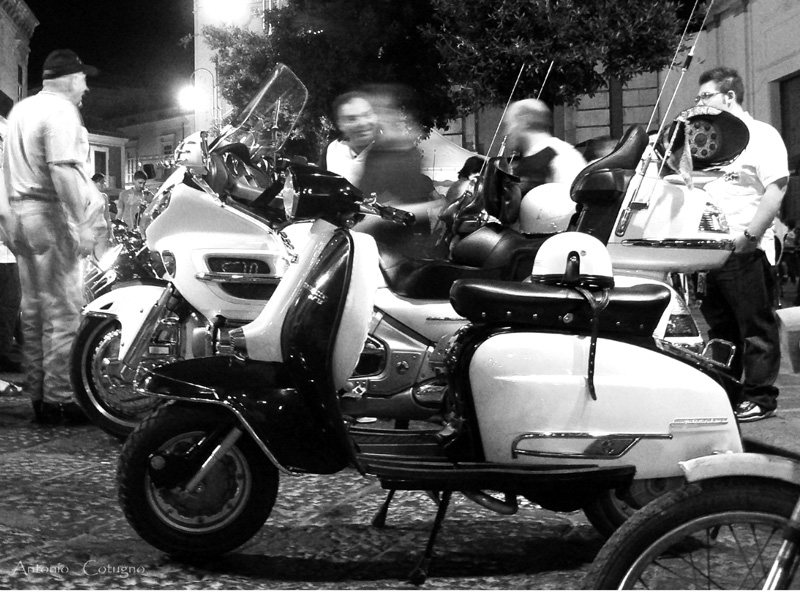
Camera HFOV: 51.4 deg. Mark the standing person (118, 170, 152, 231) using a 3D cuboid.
[{"bbox_3d":[-3.360,-0.810,10.600,0.480,1.700,0.300,-2,4,-25],"label":"standing person"}]

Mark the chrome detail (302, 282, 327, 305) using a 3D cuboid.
[{"bbox_3d":[-0.218,-0.017,2.120,0.020,0.050,0.100,5,12,-38],"label":"chrome detail"}]

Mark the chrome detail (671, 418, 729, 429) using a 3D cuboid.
[{"bbox_3d":[0.766,0.315,2.120,0.155,0.027,0.012,-1,4,-10],"label":"chrome detail"}]

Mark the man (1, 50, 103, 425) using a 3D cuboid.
[{"bbox_3d":[-1.640,-0.310,3.930,0.360,1.760,0.500,-3,5,-40],"label":"man"}]

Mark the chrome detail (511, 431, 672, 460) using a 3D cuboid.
[{"bbox_3d":[0.476,0.362,2.070,0.400,0.070,0.030,0,4,-3],"label":"chrome detail"}]

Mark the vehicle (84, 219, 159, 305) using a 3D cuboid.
[{"bbox_3d":[-1.250,-0.060,5.500,2.150,1.080,0.850,-2,4,-22],"label":"vehicle"}]

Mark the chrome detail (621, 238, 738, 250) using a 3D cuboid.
[{"bbox_3d":[0.977,-0.195,2.930,0.400,0.042,0.040,0,4,6],"label":"chrome detail"}]

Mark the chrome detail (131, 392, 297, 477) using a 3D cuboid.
[{"bbox_3d":[-0.490,0.356,2.200,0.440,0.220,0.150,0,4,0],"label":"chrome detail"}]

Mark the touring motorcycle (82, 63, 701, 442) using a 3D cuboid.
[{"bbox_3d":[-0.085,-0.160,3.290,2.600,1.510,0.930,0,4,7],"label":"touring motorcycle"}]

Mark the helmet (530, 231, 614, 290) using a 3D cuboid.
[{"bbox_3d":[0.470,-0.110,2.270,0.230,0.170,0.255,0,4,0],"label":"helmet"}]

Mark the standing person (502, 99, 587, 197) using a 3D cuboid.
[{"bbox_3d":[0.850,-0.330,4.800,0.360,1.680,0.500,-1,4,-18],"label":"standing person"}]

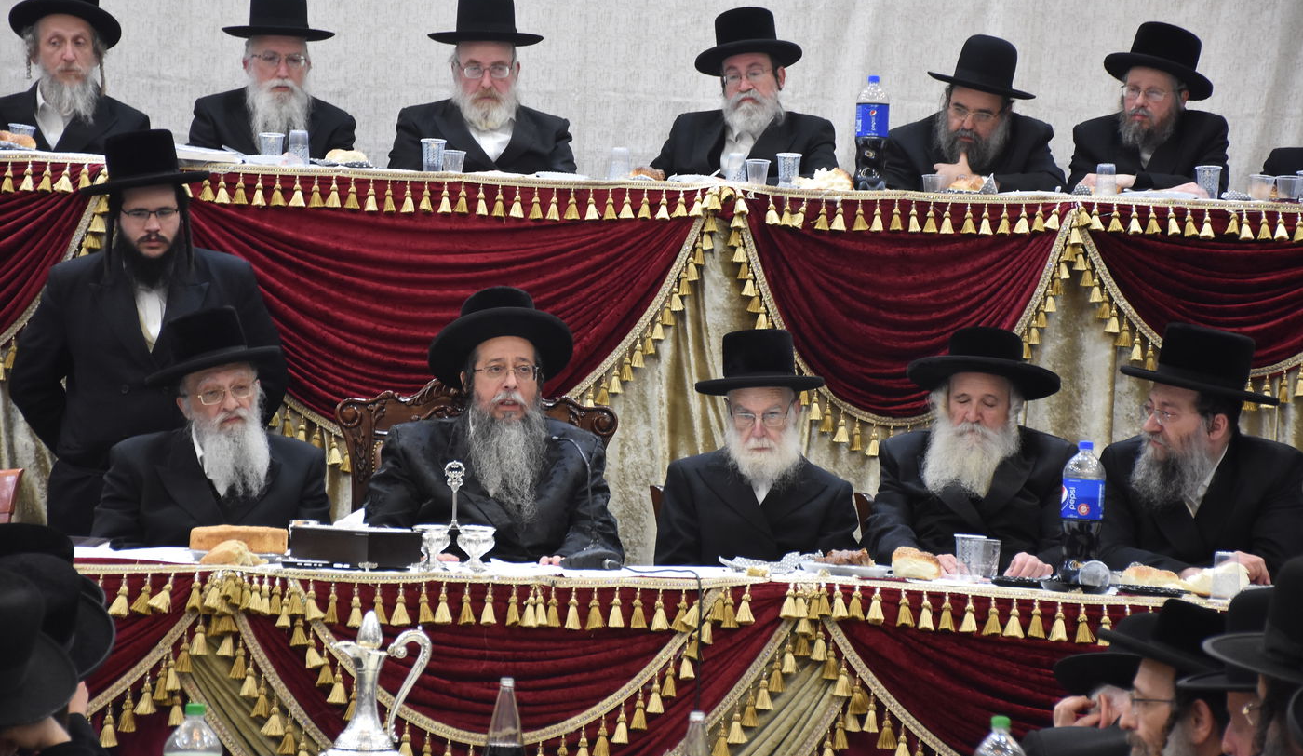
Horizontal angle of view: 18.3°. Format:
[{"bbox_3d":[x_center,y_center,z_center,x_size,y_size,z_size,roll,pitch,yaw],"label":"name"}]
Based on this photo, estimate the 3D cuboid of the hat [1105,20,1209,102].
[{"bbox_3d":[1.446,-0.900,11.550,0.310,0.145,0.340,3,-18,34],"label":"hat"}]

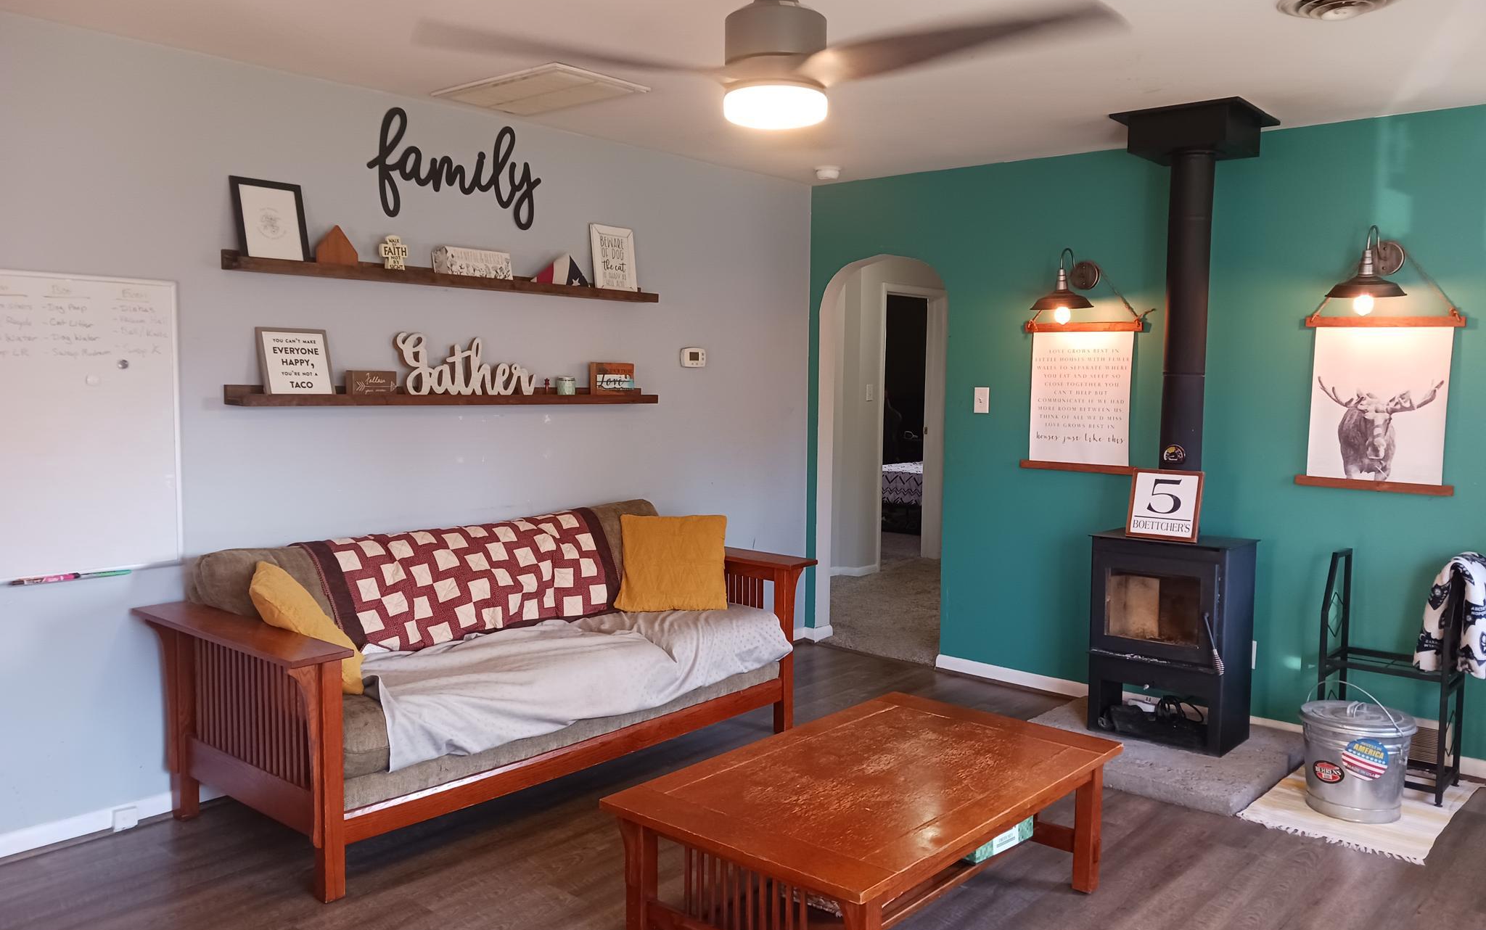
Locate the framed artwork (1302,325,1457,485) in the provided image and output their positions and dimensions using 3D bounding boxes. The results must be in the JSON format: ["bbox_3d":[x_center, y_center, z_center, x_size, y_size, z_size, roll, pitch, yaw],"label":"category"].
[{"bbox_3d":[2.360,-0.223,4.306,0.456,0.563,0.010,5,6,42],"label":"framed artwork"}]

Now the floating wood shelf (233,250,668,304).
[{"bbox_3d":[-1.025,-0.703,4.407,0.128,0.069,1.871,5,6,40],"label":"floating wood shelf"}]

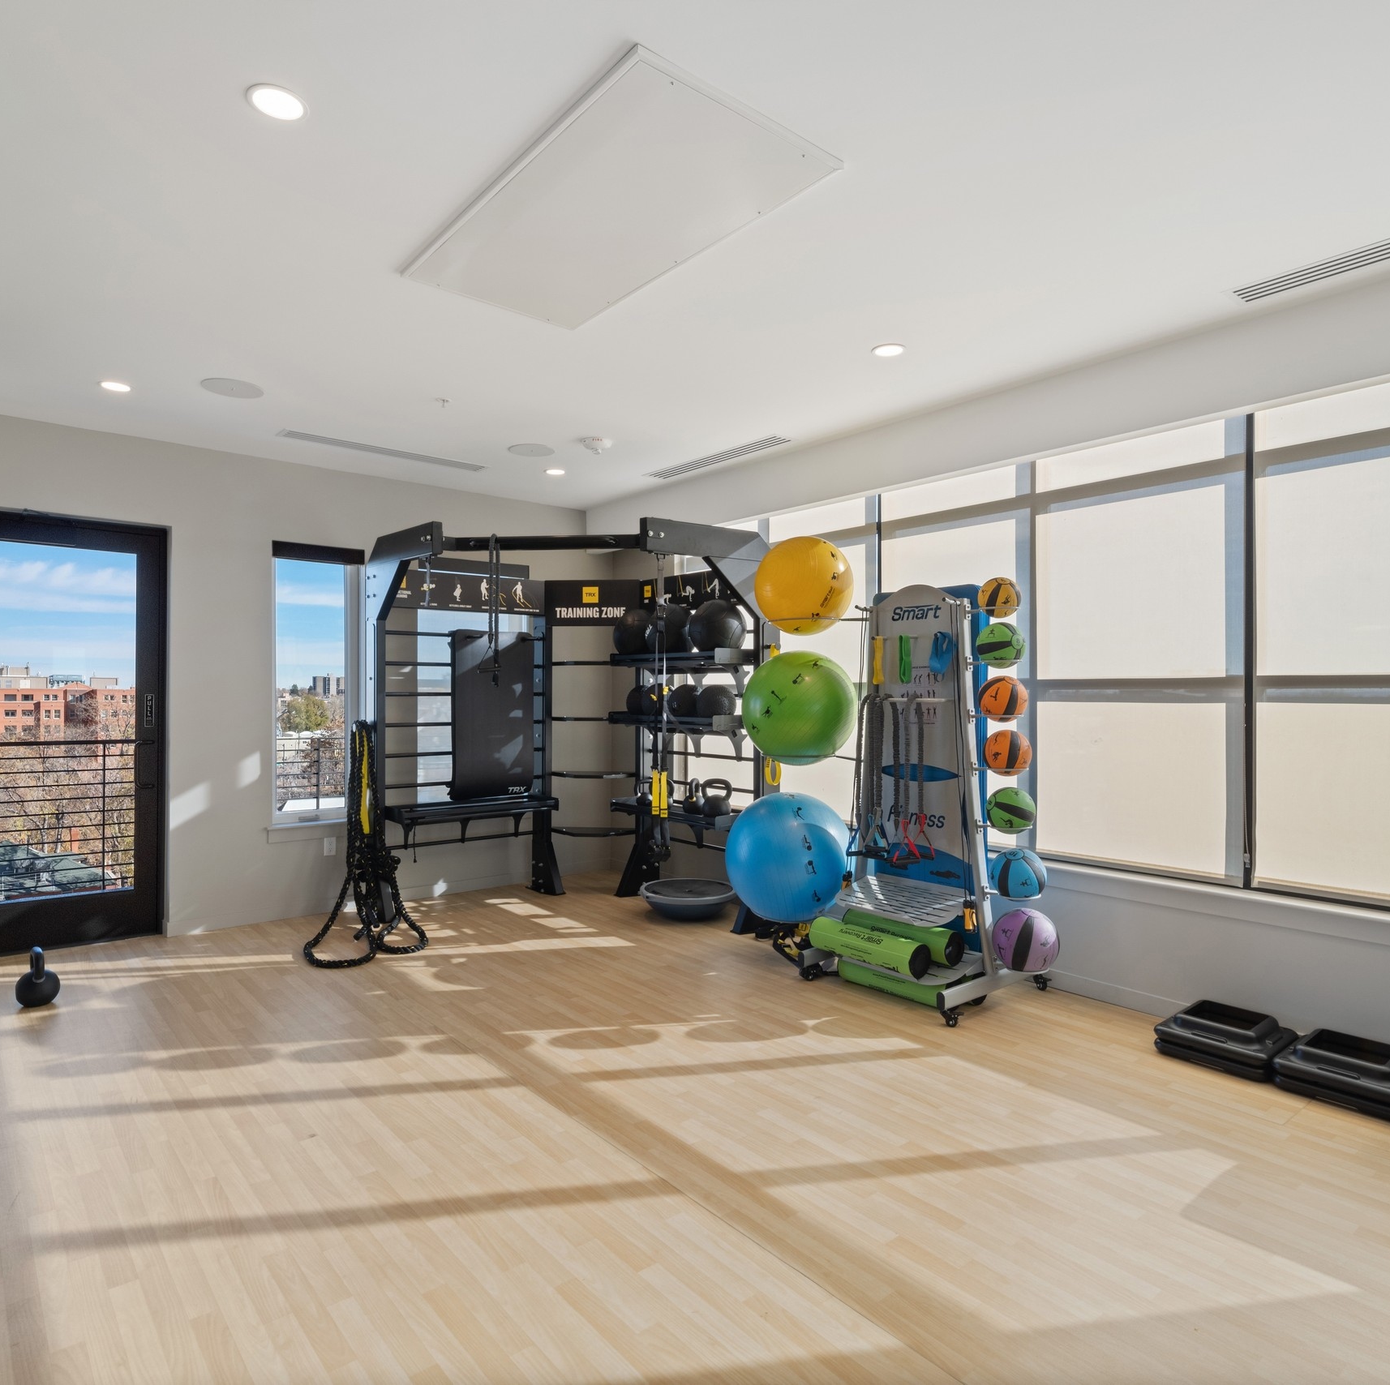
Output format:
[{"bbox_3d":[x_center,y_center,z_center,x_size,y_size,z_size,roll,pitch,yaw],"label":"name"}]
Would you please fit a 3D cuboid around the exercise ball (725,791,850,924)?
[{"bbox_3d":[0.527,0.944,4.937,0.735,0.735,0.735,0,0,0],"label":"exercise ball"}]

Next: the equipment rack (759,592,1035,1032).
[{"bbox_3d":[0.992,0.467,4.456,0.780,1.970,1.620,0,0,-40],"label":"equipment rack"}]

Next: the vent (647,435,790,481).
[{"bbox_3d":[0.120,-1.489,5.498,0.165,0.030,1.220,0,0,-40],"label":"vent"}]

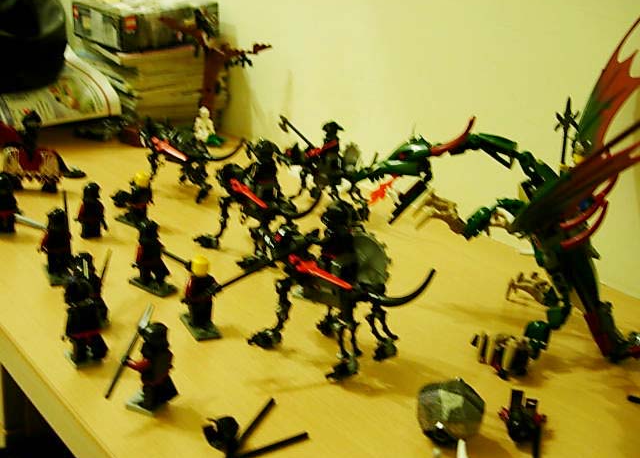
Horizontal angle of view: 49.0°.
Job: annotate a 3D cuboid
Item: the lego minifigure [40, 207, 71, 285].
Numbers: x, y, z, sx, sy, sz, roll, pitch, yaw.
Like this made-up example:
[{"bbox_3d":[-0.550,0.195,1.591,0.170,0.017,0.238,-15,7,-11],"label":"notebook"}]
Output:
[{"bbox_3d":[-0.176,0.010,0.467,0.025,0.046,0.026,-8,27,-25],"label":"lego minifigure"}]

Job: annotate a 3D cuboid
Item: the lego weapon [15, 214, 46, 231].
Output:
[{"bbox_3d":[-0.210,-0.004,0.513,0.039,0.005,0.003,17,27,18],"label":"lego weapon"}]

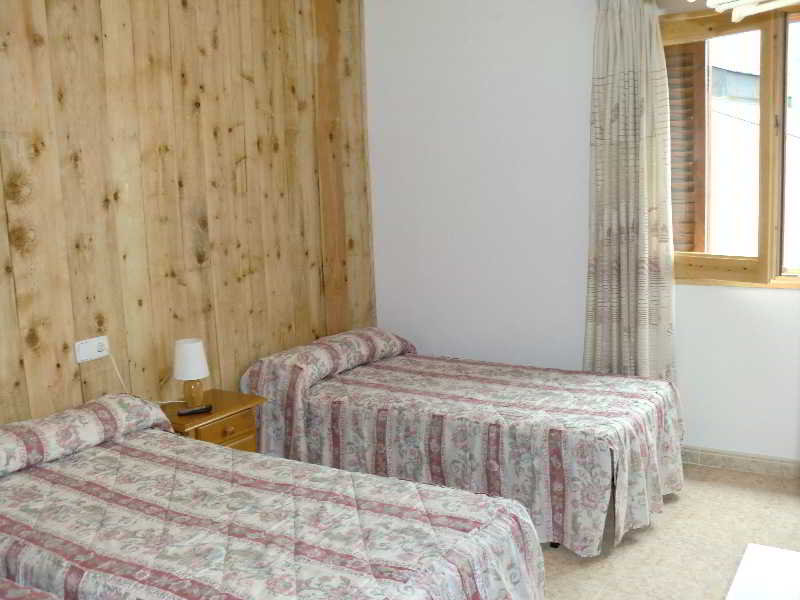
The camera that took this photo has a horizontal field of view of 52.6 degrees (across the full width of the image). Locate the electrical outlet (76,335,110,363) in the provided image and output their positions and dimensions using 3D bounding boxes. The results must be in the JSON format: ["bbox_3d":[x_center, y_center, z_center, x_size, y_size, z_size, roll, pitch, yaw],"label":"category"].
[{"bbox_3d":[-1.279,0.207,3.377,0.012,0.084,0.157,3,9,33],"label":"electrical outlet"}]

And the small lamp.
[{"bbox_3d":[-0.939,0.328,3.637,0.158,0.300,0.158,3,9,33],"label":"small lamp"}]

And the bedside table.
[{"bbox_3d":[-0.899,0.748,3.609,0.420,0.526,0.483,3,9,33],"label":"bedside table"}]

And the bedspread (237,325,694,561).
[{"bbox_3d":[0.300,0.583,4.004,1.929,0.595,1.087,3,9,33],"label":"bedspread"}]

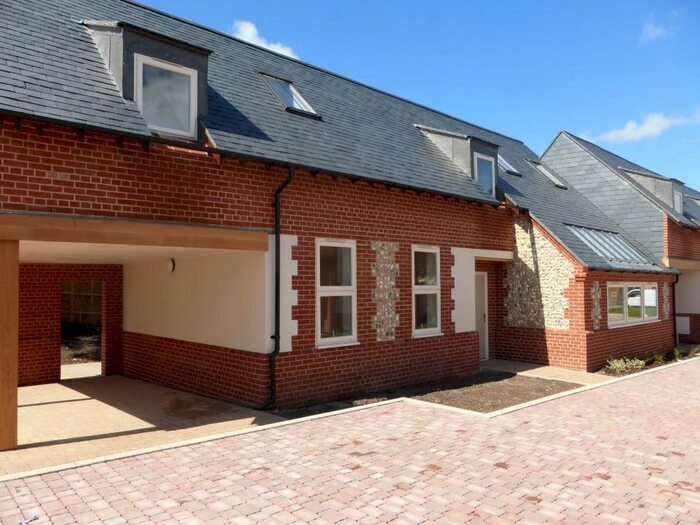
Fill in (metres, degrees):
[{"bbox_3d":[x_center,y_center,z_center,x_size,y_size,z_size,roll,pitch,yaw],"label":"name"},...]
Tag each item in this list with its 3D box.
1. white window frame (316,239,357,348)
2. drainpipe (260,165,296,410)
[{"bbox_3d":[-0.207,0.482,8.096,0.880,1.710,0.120,2,-4,-42],"label":"white window frame"},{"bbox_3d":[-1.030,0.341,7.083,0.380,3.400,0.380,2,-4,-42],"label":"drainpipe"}]

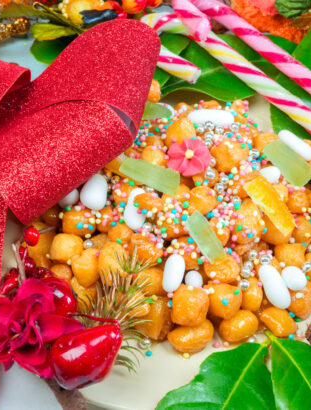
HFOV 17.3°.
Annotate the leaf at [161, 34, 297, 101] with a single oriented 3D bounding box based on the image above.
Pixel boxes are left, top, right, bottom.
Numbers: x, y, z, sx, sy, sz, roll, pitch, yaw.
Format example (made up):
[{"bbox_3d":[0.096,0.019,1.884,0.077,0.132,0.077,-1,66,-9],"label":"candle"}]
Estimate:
[{"bbox_3d":[0.042,-0.078,0.579,0.088,0.014,0.053,-14,51,-11],"label":"leaf"}]

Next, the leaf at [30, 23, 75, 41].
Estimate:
[{"bbox_3d":[-0.060,-0.102,0.598,0.029,0.008,0.016,2,50,1],"label":"leaf"}]

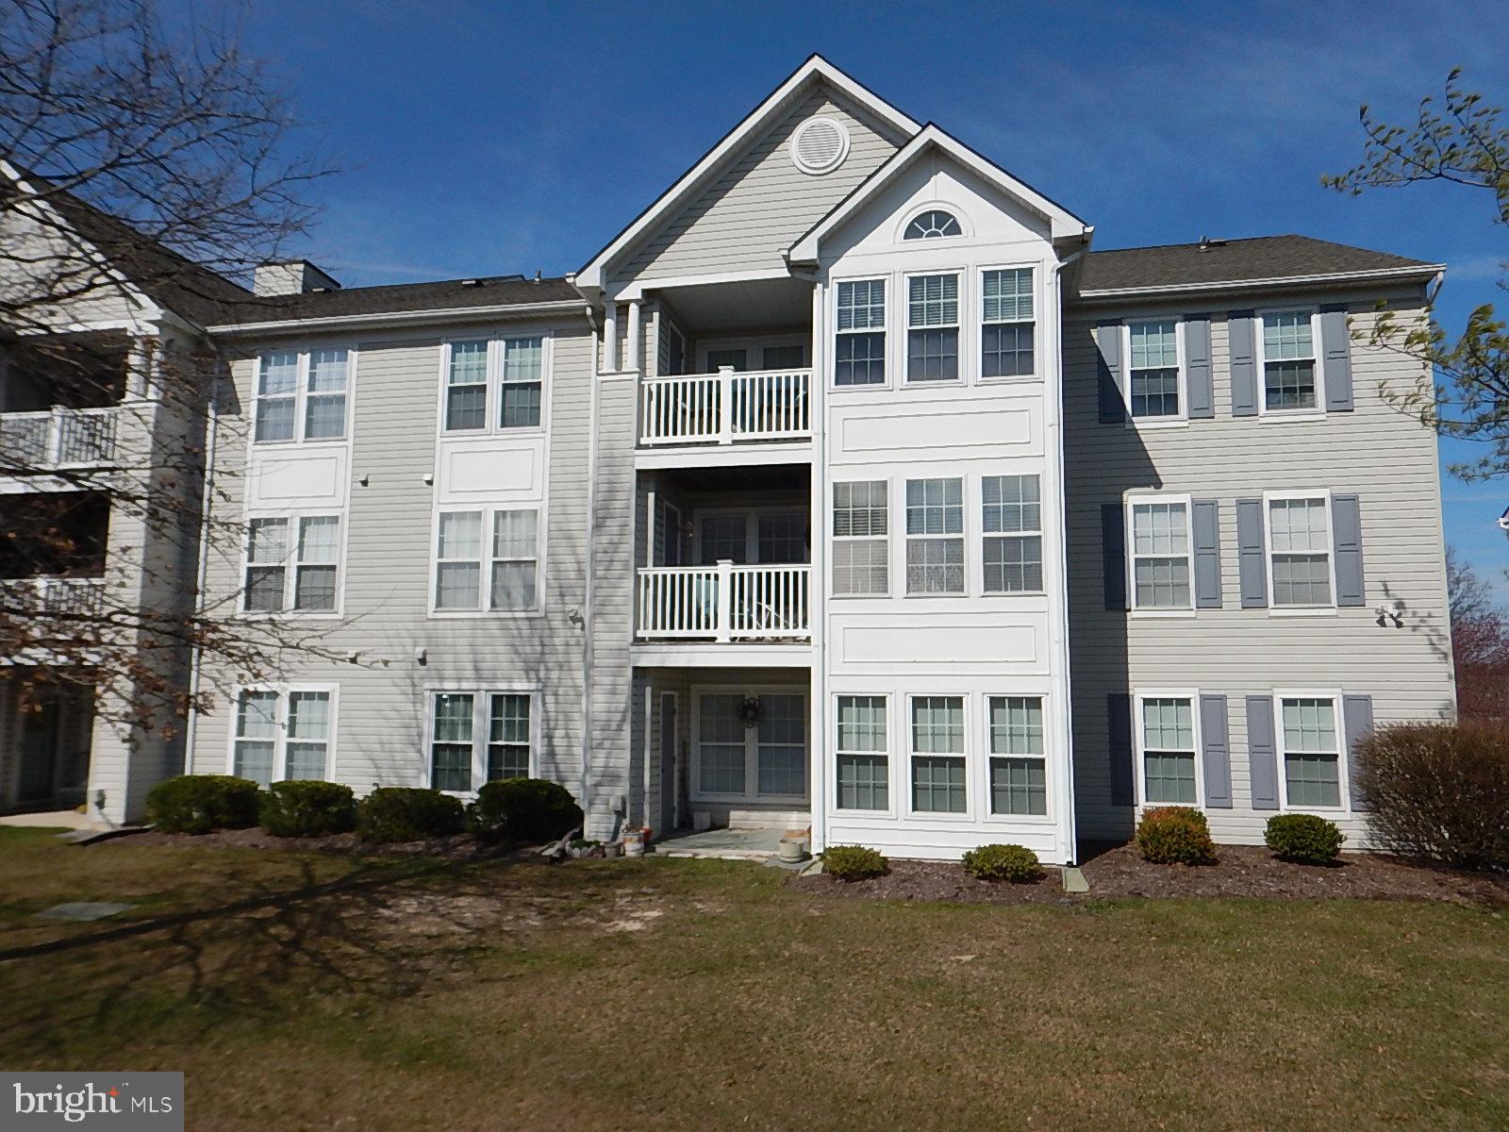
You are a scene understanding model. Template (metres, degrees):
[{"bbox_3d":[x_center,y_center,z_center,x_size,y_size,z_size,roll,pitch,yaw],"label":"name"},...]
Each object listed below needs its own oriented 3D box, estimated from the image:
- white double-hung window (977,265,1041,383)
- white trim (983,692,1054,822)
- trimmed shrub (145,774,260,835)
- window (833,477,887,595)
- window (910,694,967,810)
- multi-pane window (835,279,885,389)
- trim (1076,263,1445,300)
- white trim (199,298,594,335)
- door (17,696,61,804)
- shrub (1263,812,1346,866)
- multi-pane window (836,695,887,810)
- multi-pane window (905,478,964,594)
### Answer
[{"bbox_3d":[3.391,-3.232,13.912,0.867,1.666,0.100,-1,-7,12],"label":"white double-hung window"},{"bbox_3d":[3.314,2.433,13.201,0.881,1.627,0.100,-1,-7,12],"label":"white trim"},{"bbox_3d":[-8.354,3.574,15.882,1.600,0.800,1.250,-1,-7,12],"label":"trimmed shrub"},{"bbox_3d":[1.417,-0.384,13.987,0.742,1.545,0.100,-1,-7,12],"label":"window"},{"bbox_3d":[2.360,2.418,13.440,0.702,1.478,0.100,-1,-7,12],"label":"window"},{"bbox_3d":[1.436,-3.159,14.200,0.692,1.470,0.080,-1,-8,12],"label":"multi-pane window"},{"bbox_3d":[7.342,-4.157,15.296,4.954,0.130,0.130,-1,-7,12],"label":"trim"},{"bbox_3d":[-5.927,-4.029,17.005,6.806,0.148,0.130,-1,-7,12],"label":"white trim"},{"bbox_3d":[-12.793,3.231,18.739,0.100,1.920,0.840,-1,-7,12],"label":"door"},{"bbox_3d":[7.156,3.532,13.623,0.950,0.640,0.920,-1,-7,12],"label":"shrub"},{"bbox_3d":[1.387,2.405,13.484,0.687,1.461,0.080,-1,-8,12],"label":"multi-pane window"},{"bbox_3d":[2.356,-0.401,13.642,0.755,1.520,0.080,-1,-8,12],"label":"multi-pane window"}]

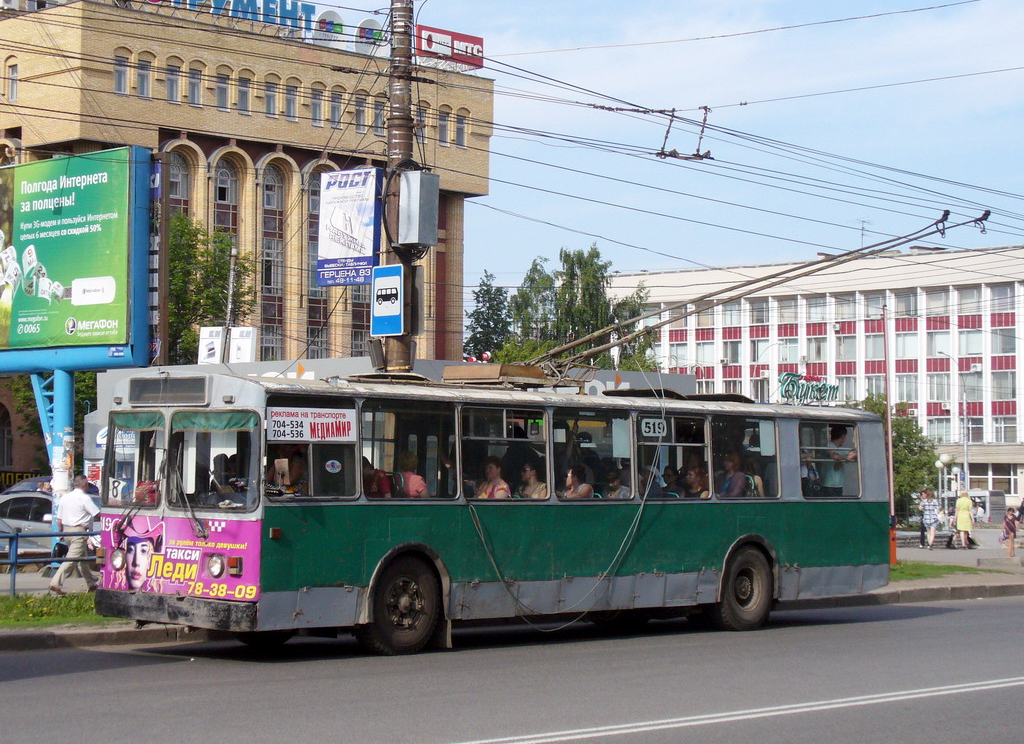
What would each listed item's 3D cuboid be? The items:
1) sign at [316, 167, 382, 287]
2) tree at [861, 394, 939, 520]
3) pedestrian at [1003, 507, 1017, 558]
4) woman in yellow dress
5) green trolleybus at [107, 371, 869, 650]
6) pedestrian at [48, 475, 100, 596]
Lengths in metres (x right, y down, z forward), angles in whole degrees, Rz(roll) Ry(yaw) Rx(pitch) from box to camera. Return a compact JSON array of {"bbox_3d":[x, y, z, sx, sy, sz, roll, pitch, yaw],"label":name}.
[{"bbox_3d":[-2.428,-2.173,26.600,1.190,1.740,0.180,-2,-4,43],"label":"sign"},{"bbox_3d":[13.032,2.975,60.000,3.100,4.600,3.000,0,-3,0],"label":"tree"},{"bbox_3d":[12.205,3.934,43.500,0.420,1.220,0.350,0,-3,14],"label":"pedestrian"},{"bbox_3d":[12.314,4.041,48.300,0.520,1.620,0.400,0,-3,14],"label":"woman in yellow dress"},{"bbox_3d":[0.537,1.651,21.895,2.520,3.050,11.780,-2,-4,43],"label":"green trolleybus"},{"bbox_3d":[-6.138,2.287,24.900,0.620,1.700,0.520,3,-4,-42],"label":"pedestrian"}]

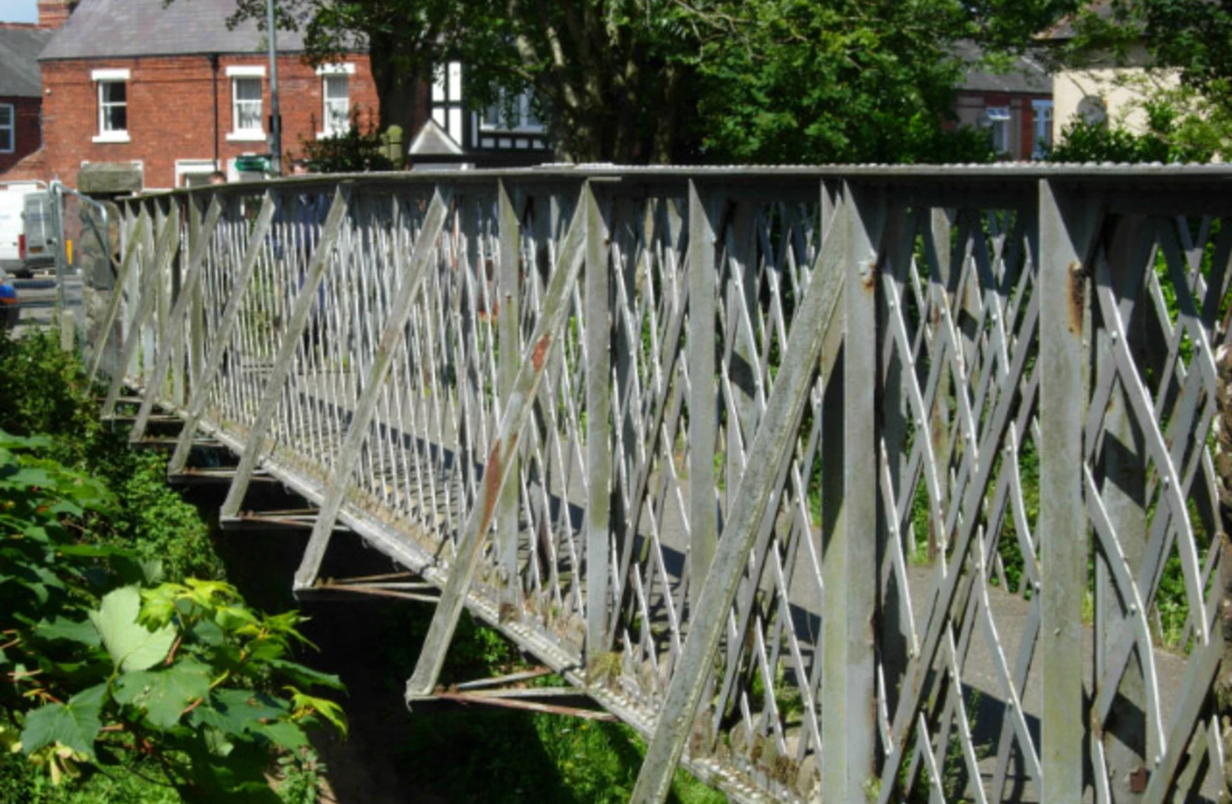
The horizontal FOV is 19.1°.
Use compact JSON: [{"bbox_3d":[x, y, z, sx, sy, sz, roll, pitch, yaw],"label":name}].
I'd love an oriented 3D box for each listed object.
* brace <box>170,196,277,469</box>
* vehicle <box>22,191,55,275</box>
[{"bbox_3d":[-2.009,-0.356,18.853,0.075,1.515,0.065,19,-3,-12],"label":"brace"},{"bbox_3d":[-15.273,-3.931,85.931,4.700,2.050,1.950,1,3,27],"label":"vehicle"}]

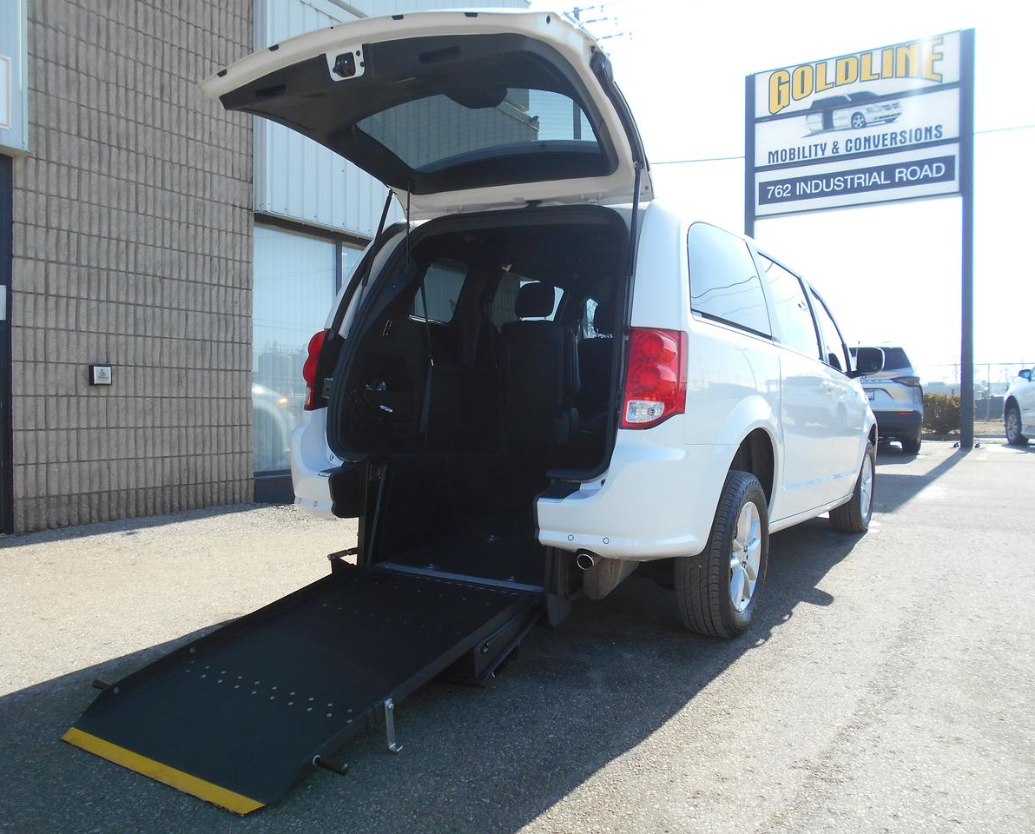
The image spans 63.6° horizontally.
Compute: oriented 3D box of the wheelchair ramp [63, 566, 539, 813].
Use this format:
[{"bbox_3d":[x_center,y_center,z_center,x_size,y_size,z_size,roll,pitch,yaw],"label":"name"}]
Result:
[{"bbox_3d":[-0.605,0.767,2.720,0.860,0.190,1.369,4,15,33],"label":"wheelchair ramp"}]

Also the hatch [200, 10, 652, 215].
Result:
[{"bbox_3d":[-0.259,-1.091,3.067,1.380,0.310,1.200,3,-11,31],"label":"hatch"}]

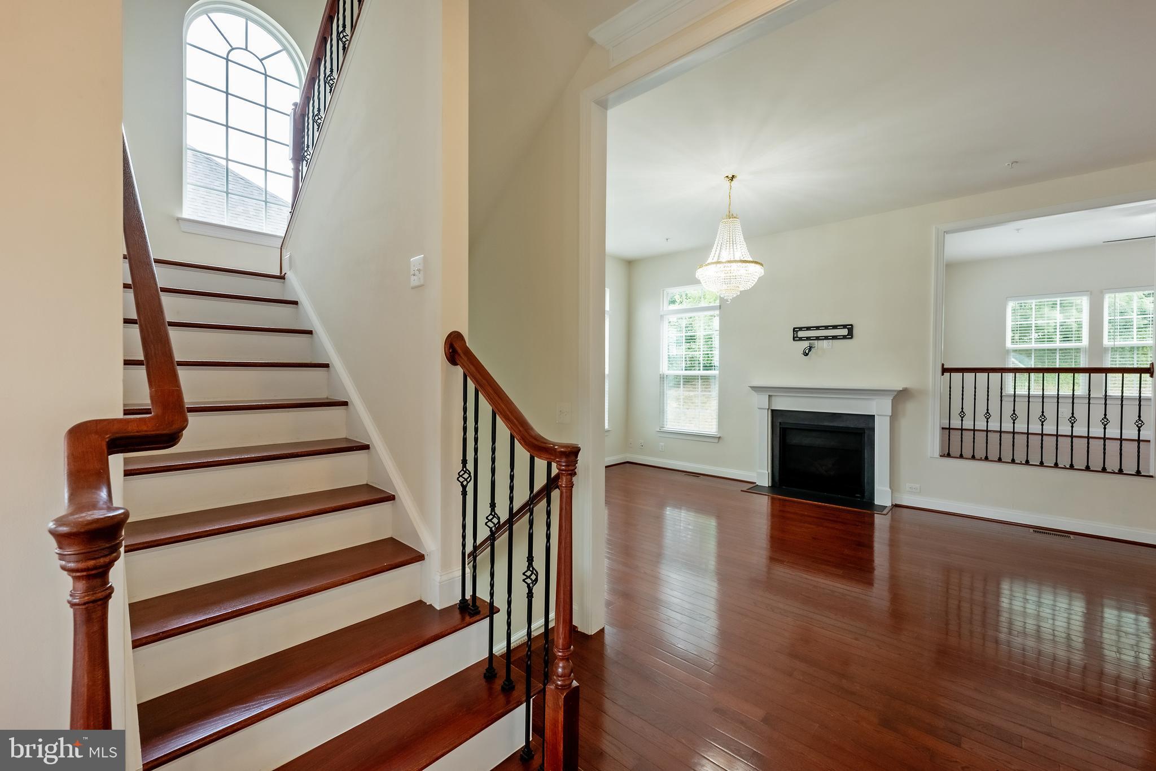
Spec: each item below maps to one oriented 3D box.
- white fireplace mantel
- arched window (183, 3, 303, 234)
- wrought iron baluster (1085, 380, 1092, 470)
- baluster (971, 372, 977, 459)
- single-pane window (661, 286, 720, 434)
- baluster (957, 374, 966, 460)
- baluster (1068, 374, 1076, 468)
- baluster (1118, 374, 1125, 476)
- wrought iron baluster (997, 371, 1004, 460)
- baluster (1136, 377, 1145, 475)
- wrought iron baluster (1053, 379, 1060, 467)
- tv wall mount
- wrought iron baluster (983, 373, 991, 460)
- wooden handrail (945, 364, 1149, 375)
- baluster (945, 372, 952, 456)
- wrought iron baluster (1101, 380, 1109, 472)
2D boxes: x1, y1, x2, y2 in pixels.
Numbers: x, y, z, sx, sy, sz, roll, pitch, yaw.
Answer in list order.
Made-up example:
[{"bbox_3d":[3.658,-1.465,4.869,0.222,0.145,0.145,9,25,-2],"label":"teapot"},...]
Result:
[{"bbox_3d":[3.022,0.698,5.635,1.713,1.335,0.220,2,2,43],"label":"white fireplace mantel"},{"bbox_3d":[-2.727,-2.183,3.726,0.100,1.823,0.811,2,2,43],"label":"arched window"},{"bbox_3d":[4.797,0.340,4.220,0.030,0.900,0.030,2,2,43],"label":"wrought iron baluster"},{"bbox_3d":[4.206,0.321,4.766,0.030,0.904,0.030,2,2,43],"label":"baluster"},{"bbox_3d":[1.689,-0.389,6.795,0.977,2.220,0.100,2,1,42],"label":"single-pane window"},{"bbox_3d":[4.011,0.315,4.690,0.046,0.877,0.046,2,1,42],"label":"baluster"},{"bbox_3d":[4.722,0.338,4.289,0.050,0.900,0.050,2,2,43],"label":"baluster"},{"bbox_3d":[4.812,0.333,3.976,0.032,0.877,0.032,2,1,42],"label":"baluster"},{"bbox_3d":[4.356,0.326,4.627,0.030,0.903,0.030,2,2,43],"label":"wrought iron baluster"},{"bbox_3d":[4.886,0.338,3.910,0.046,0.877,0.046,2,1,42],"label":"baluster"},{"bbox_3d":[4.647,0.337,4.358,0.030,0.901,0.030,2,2,43],"label":"wrought iron baluster"},{"bbox_3d":[3.086,-0.659,5.678,0.684,0.173,0.035,2,2,43],"label":"tv wall mount"},{"bbox_3d":[4.280,0.322,4.697,0.050,0.898,0.050,2,2,43],"label":"wrought iron baluster"},{"bbox_3d":[4.414,-0.144,4.328,1.400,0.070,0.070,2,1,42],"label":"wooden handrail"},{"bbox_3d":[3.935,0.312,4.758,0.032,0.877,0.032,2,1,42],"label":"baluster"},{"bbox_3d":[4.740,0.333,4.040,0.046,0.877,0.046,2,1,42],"label":"wrought iron baluster"}]

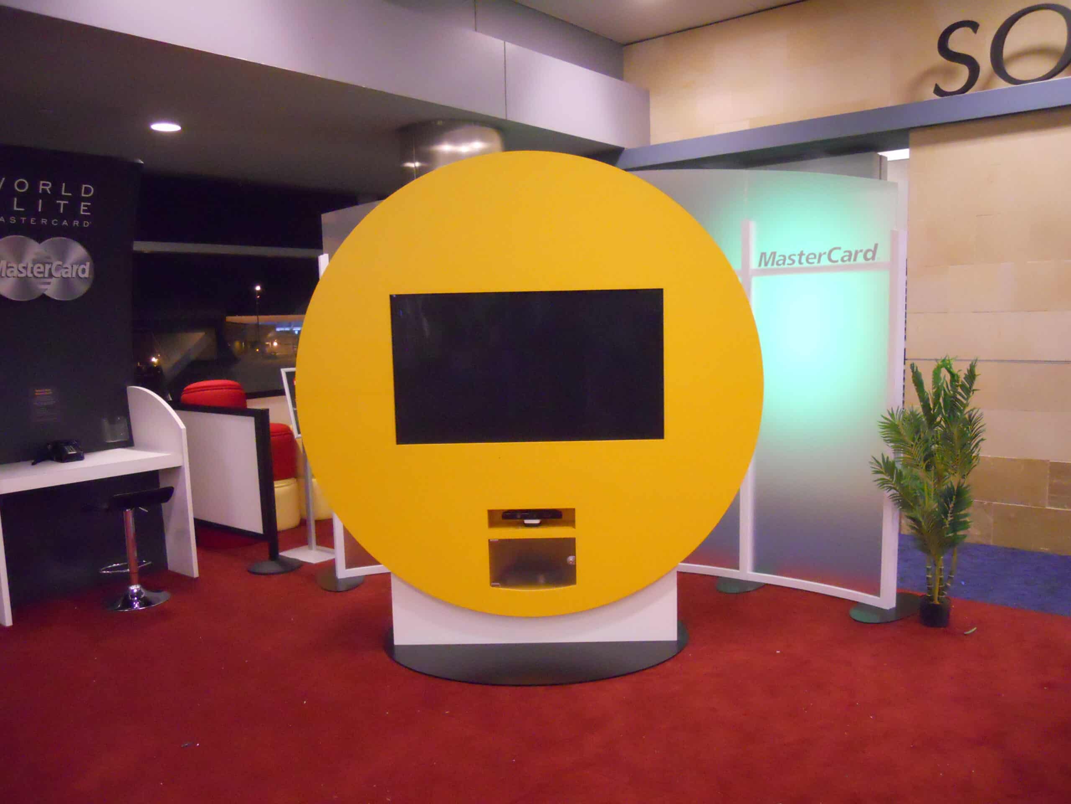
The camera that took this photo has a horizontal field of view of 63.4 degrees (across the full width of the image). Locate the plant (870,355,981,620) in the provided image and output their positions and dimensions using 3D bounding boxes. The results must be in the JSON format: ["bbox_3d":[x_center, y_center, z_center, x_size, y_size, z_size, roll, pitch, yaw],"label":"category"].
[{"bbox_3d":[1.902,0.437,4.194,0.530,1.310,0.480,-1,8,0],"label":"plant"}]

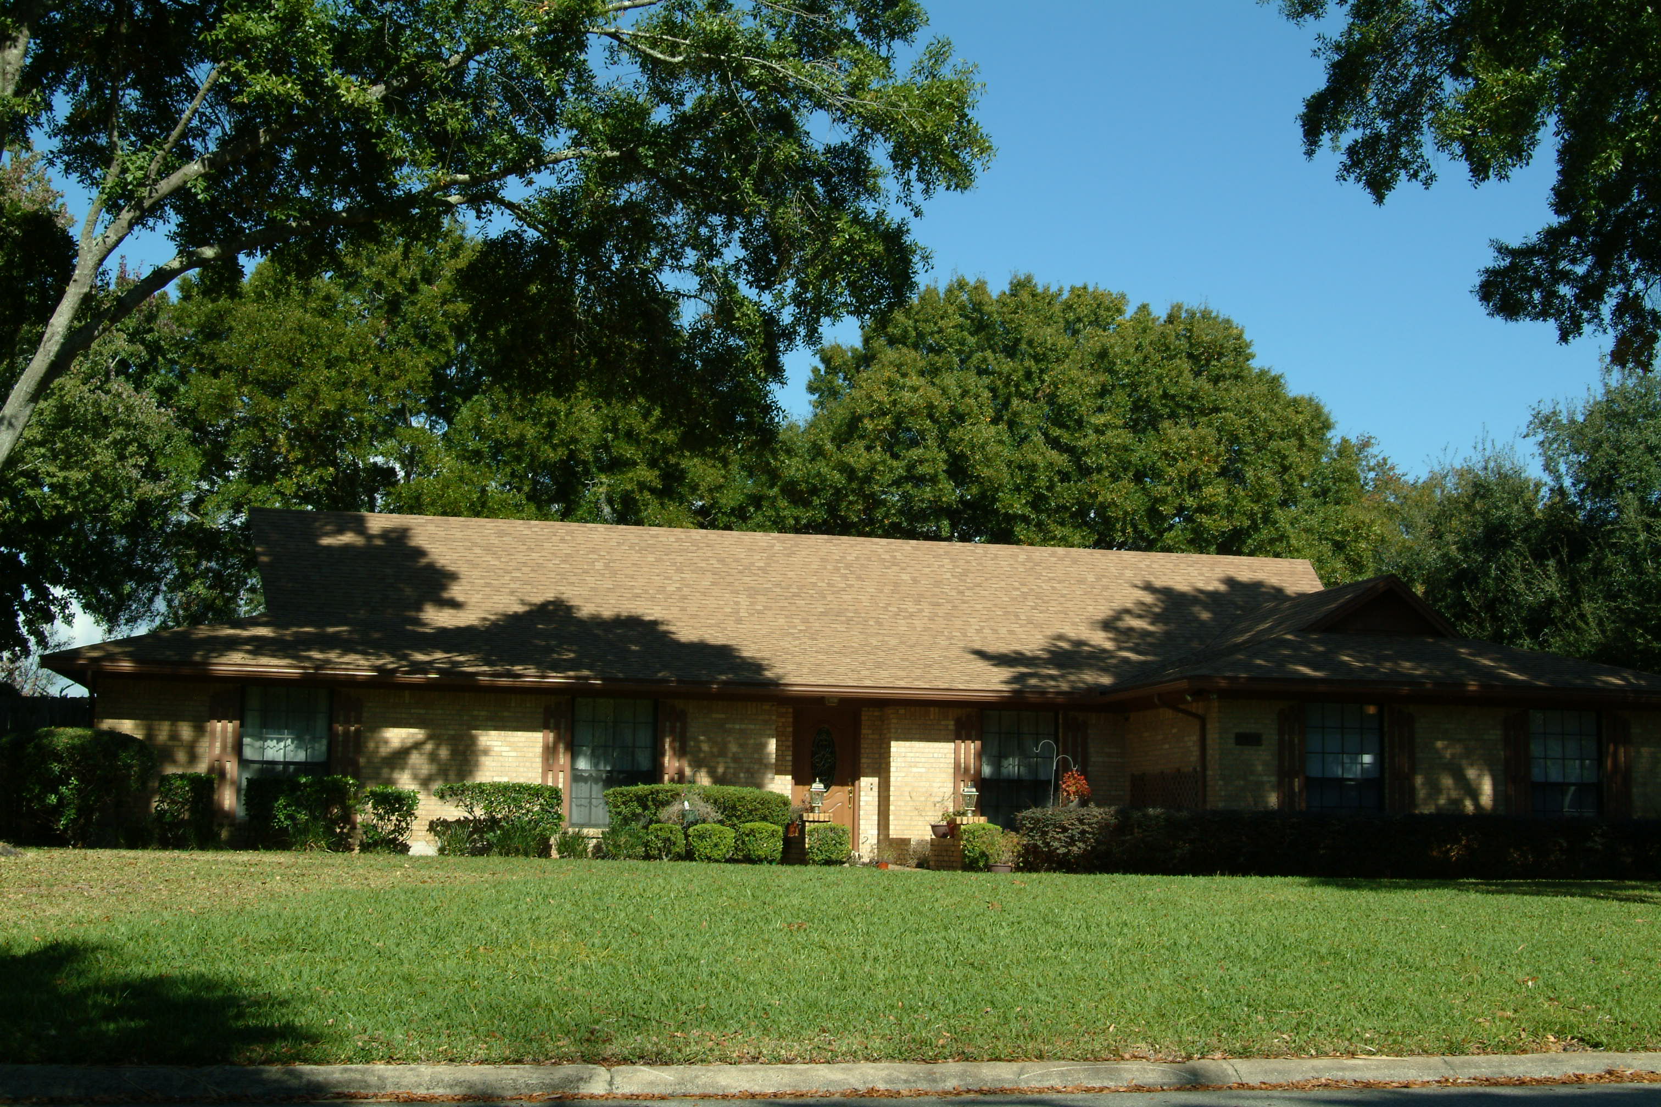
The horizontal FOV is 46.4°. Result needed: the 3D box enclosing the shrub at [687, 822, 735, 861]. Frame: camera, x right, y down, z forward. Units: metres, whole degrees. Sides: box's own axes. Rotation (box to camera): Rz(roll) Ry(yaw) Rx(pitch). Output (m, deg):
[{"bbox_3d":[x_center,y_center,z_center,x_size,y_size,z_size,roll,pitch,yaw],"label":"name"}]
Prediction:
[{"bbox_3d":[-1.513,3.693,24.830,0.603,0.494,0.603,3,-9,-11],"label":"shrub"}]

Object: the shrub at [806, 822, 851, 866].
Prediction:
[{"bbox_3d":[-0.033,3.725,24.821,0.570,0.560,0.570,1,-8,0],"label":"shrub"}]

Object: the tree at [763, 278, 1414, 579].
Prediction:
[{"bbox_3d":[5.809,0.250,45.972,15.331,14.006,14.565,3,-9,-11],"label":"tree"}]

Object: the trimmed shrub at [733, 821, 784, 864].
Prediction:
[{"bbox_3d":[-0.915,3.704,24.849,0.636,0.544,0.636,3,-9,-11],"label":"trimmed shrub"}]

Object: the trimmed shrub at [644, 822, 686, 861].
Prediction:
[{"bbox_3d":[-2.118,3.675,24.708,0.503,0.492,0.503,3,-9,-11],"label":"trimmed shrub"}]

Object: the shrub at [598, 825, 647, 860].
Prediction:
[{"bbox_3d":[-2.666,3.697,24.799,0.631,0.444,0.631,3,-9,-11],"label":"shrub"}]

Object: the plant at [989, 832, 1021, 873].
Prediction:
[{"bbox_3d":[2.262,3.863,25.016,0.410,0.514,0.410,1,-8,0],"label":"plant"}]

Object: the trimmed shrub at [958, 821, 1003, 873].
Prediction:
[{"bbox_3d":[1.959,3.818,25.218,0.546,0.636,0.546,1,-8,0],"label":"trimmed shrub"}]

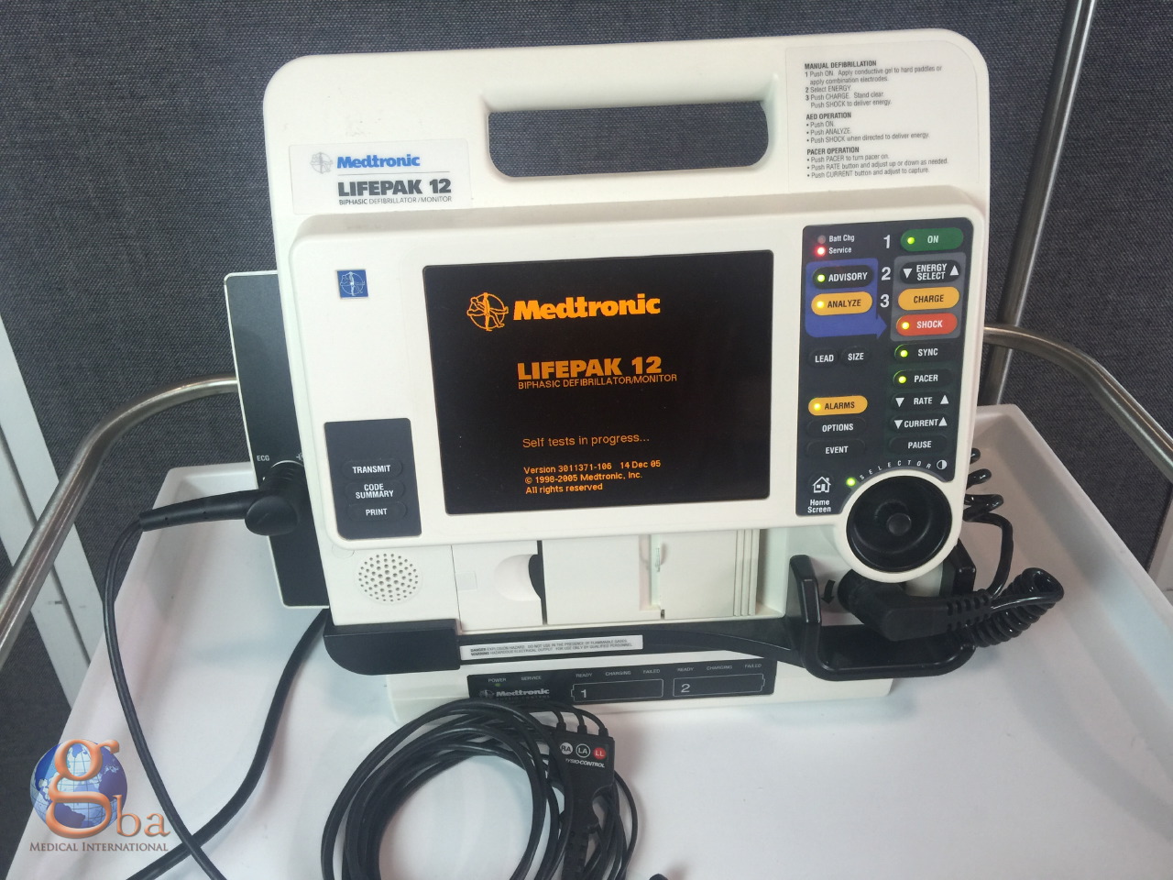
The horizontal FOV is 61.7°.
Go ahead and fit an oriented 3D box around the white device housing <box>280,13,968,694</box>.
[{"bbox_3d":[0.020,-0.036,0.546,0.370,0.340,0.180,-2,26,-1],"label":"white device housing"}]

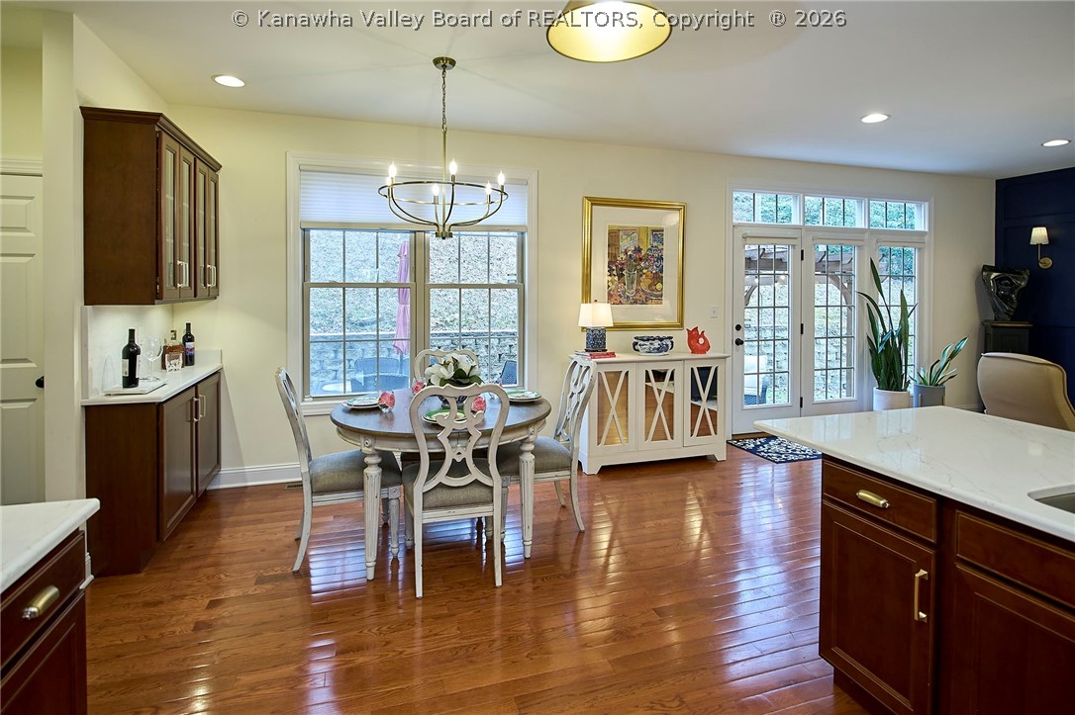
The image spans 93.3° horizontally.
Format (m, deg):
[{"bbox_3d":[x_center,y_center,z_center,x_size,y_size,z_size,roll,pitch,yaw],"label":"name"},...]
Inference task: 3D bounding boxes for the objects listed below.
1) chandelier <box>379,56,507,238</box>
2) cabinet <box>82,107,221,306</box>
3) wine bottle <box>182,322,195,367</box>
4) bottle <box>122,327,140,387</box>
[{"bbox_3d":[-0.540,-1.200,2.928,0.735,1.055,0.700,-2,5,-18],"label":"chandelier"},{"bbox_3d":[-2.246,-0.810,3.055,0.345,0.960,1.080,-1,4,-18],"label":"cabinet"},{"bbox_3d":[-2.454,-0.090,3.570,0.078,0.300,0.078,-2,5,-19],"label":"wine bottle"},{"bbox_3d":[-2.205,0.005,2.754,0.080,0.305,0.080,-2,5,-19],"label":"bottle"}]

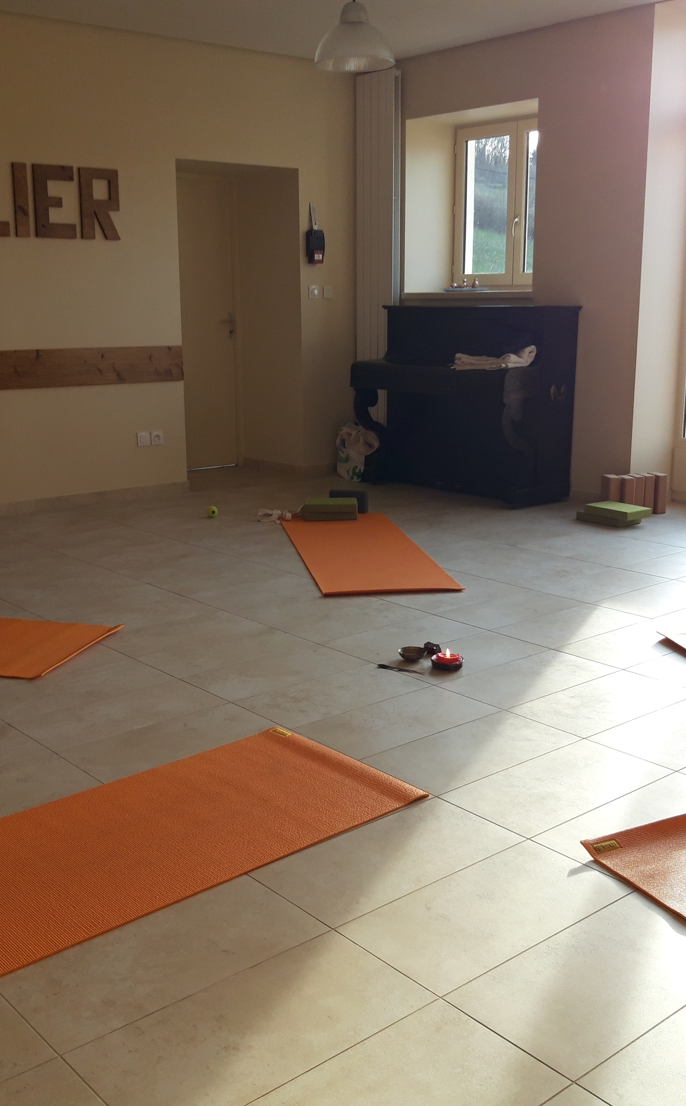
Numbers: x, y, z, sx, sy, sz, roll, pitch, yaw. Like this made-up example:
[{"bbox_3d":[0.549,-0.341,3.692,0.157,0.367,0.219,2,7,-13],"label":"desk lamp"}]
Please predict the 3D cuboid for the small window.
[{"bbox_3d":[1.242,-2.441,7.764,0.080,1.140,1.180,-11,16,-39],"label":"small window"}]

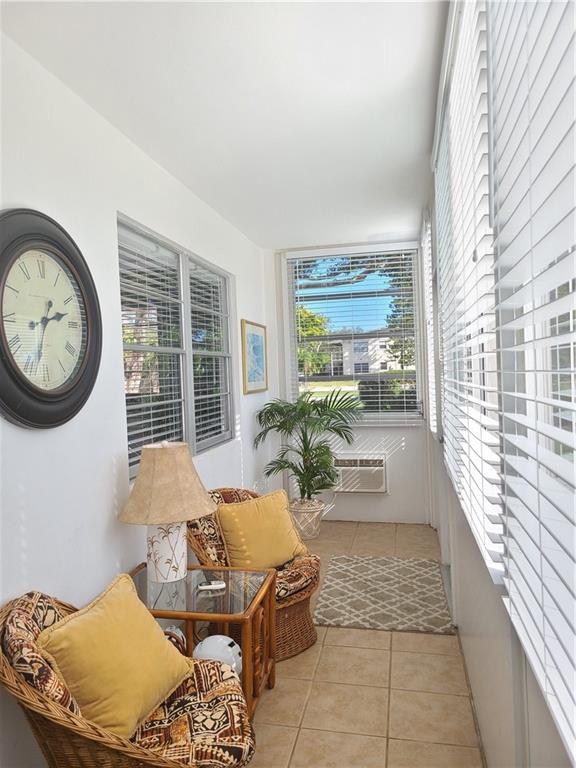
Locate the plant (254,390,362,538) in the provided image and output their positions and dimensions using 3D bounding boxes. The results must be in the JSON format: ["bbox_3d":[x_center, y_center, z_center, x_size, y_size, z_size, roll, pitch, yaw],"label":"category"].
[{"bbox_3d":[0.170,0.650,4.702,0.860,1.195,0.820,-1,2,11],"label":"plant"}]

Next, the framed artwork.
[{"bbox_3d":[-0.267,-0.214,4.701,0.030,0.565,0.780,-1,2,11],"label":"framed artwork"}]

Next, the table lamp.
[{"bbox_3d":[-0.506,0.527,2.410,0.430,0.580,0.430,-1,2,11],"label":"table lamp"}]

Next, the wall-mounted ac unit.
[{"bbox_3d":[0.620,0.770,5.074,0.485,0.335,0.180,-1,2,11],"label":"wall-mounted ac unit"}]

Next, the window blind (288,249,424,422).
[{"bbox_3d":[0.563,-0.423,5.027,1.160,1.440,0.060,-1,2,11],"label":"window blind"}]

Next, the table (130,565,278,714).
[{"bbox_3d":[-0.387,1.067,2.301,0.620,0.515,0.485,-1,2,11],"label":"table"}]

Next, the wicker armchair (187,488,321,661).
[{"bbox_3d":[-0.189,0.957,2.998,0.740,0.690,0.720,0,2,39],"label":"wicker armchair"}]

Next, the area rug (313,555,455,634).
[{"bbox_3d":[0.591,1.260,3.570,0.735,0.012,1.145,-1,2,11],"label":"area rug"}]

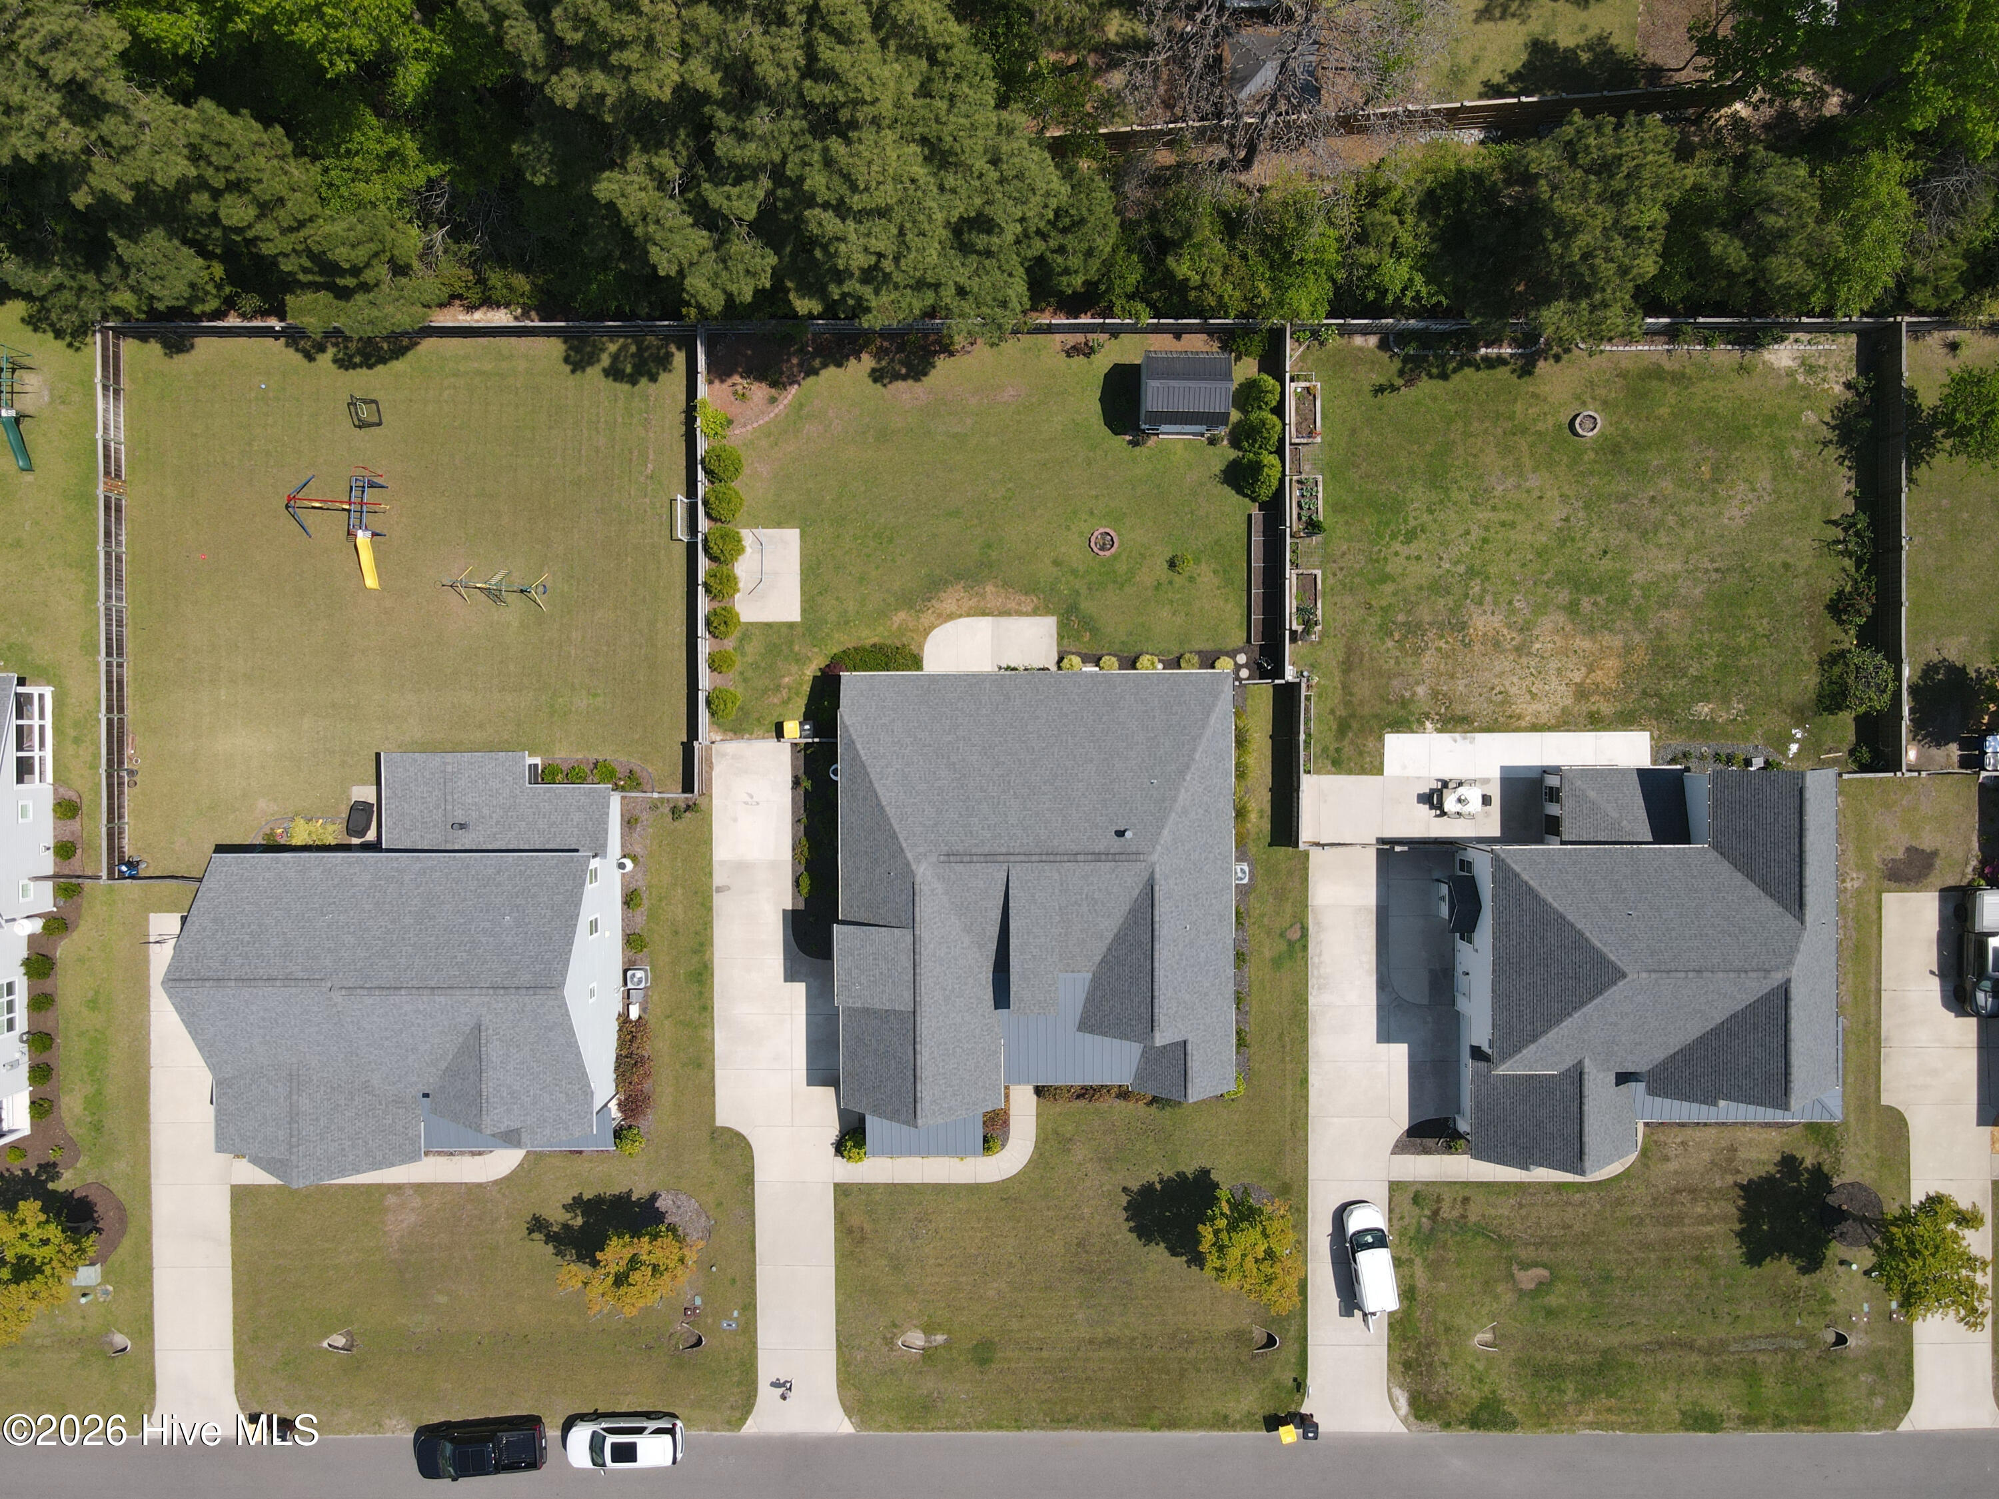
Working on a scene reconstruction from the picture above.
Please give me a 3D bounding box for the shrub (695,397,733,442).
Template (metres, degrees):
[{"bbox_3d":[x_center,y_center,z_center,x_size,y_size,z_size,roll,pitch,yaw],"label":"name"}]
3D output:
[{"bbox_3d":[-13.040,-15.091,63.325,1.683,1.900,1.933,0,91,0],"label":"shrub"}]

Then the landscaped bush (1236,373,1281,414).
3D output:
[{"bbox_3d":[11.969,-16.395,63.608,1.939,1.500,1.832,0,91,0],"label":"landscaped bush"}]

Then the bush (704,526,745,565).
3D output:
[{"bbox_3d":[-12.606,-9.383,63.569,1.939,1.550,1.795,0,91,0],"label":"bush"}]

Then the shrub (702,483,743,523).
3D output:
[{"bbox_3d":[-12.638,-11.295,63.546,1.867,1.550,1.903,0,91,0],"label":"shrub"}]

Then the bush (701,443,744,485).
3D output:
[{"bbox_3d":[-12.651,-13.117,63.525,1.903,1.550,1.831,0,91,0],"label":"bush"}]

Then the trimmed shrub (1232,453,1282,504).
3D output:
[{"bbox_3d":[11.904,-12.441,63.455,2.077,1.900,2.291,0,91,0],"label":"trimmed shrub"}]

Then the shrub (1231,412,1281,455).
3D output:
[{"bbox_3d":[11.928,-14.543,63.580,2.081,1.600,1.938,0,91,0],"label":"shrub"}]

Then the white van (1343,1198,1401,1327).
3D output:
[{"bbox_3d":[17.152,23.354,63.919,1.840,1.860,4.720,-10,91,0],"label":"white van"}]

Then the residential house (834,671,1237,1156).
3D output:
[{"bbox_3d":[1.676,7.357,60.698,17.136,7.800,21.463,0,91,0],"label":"residential house"}]

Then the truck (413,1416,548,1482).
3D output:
[{"bbox_3d":[-23.927,32.279,63.832,5.880,1.930,2.080,-5,91,0],"label":"truck"}]

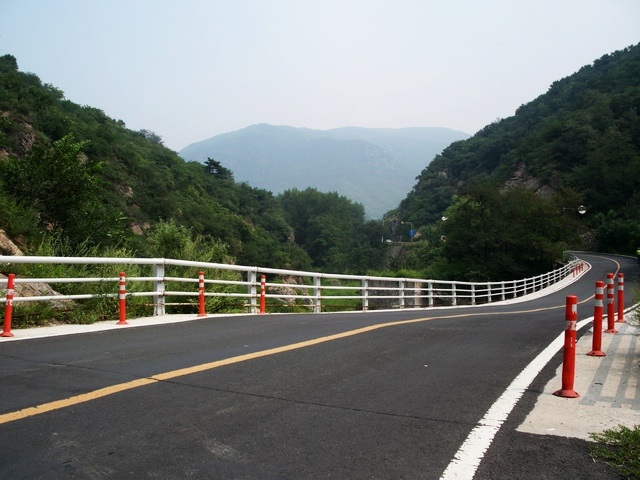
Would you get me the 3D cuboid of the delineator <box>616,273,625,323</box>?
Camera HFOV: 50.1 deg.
[{"bbox_3d":[4.599,0.881,10.450,0.180,0.750,0.180,0,1,0],"label":"delineator"}]

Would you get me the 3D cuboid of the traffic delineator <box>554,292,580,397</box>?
[{"bbox_3d":[1.866,0.793,5.130,0.200,0.750,0.200,3,1,0],"label":"traffic delineator"}]

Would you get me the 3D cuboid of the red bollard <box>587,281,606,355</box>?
[{"bbox_3d":[2.816,0.797,6.920,0.195,0.750,0.195,3,1,0],"label":"red bollard"}]

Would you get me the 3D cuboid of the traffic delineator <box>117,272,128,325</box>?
[{"bbox_3d":[-2.868,0.854,9.950,0.185,0.750,0.185,0,1,0],"label":"traffic delineator"}]

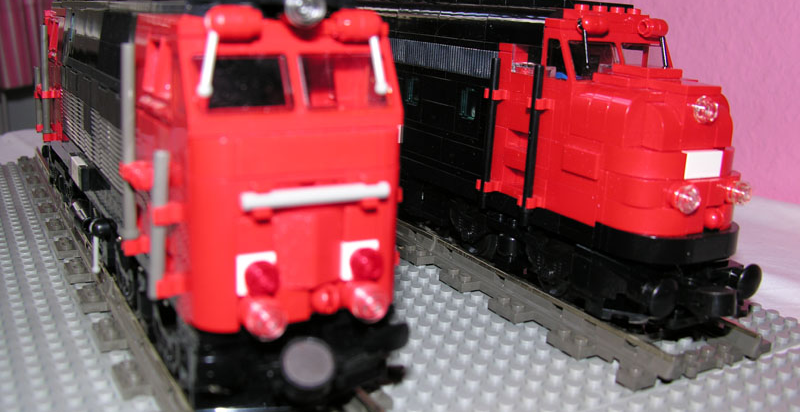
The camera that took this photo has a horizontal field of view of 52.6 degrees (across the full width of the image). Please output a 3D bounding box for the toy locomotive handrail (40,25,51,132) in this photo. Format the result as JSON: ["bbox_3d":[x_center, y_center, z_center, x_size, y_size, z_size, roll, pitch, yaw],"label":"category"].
[{"bbox_3d":[-0.159,-0.057,0.364,0.003,0.050,0.003,-4,16,-30],"label":"toy locomotive handrail"}]

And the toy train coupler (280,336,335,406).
[{"bbox_3d":[-0.022,0.035,0.181,0.012,0.013,0.009,-6,16,-29],"label":"toy train coupler"}]

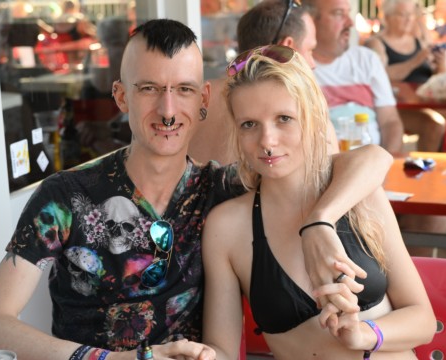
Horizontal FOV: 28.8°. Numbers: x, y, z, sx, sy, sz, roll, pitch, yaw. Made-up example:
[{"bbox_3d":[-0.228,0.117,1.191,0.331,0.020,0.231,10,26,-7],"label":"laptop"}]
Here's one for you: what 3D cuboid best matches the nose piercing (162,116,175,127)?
[{"bbox_3d":[-0.097,-0.106,1.540,0.022,0.021,0.005,2,-7,-12],"label":"nose piercing"}]

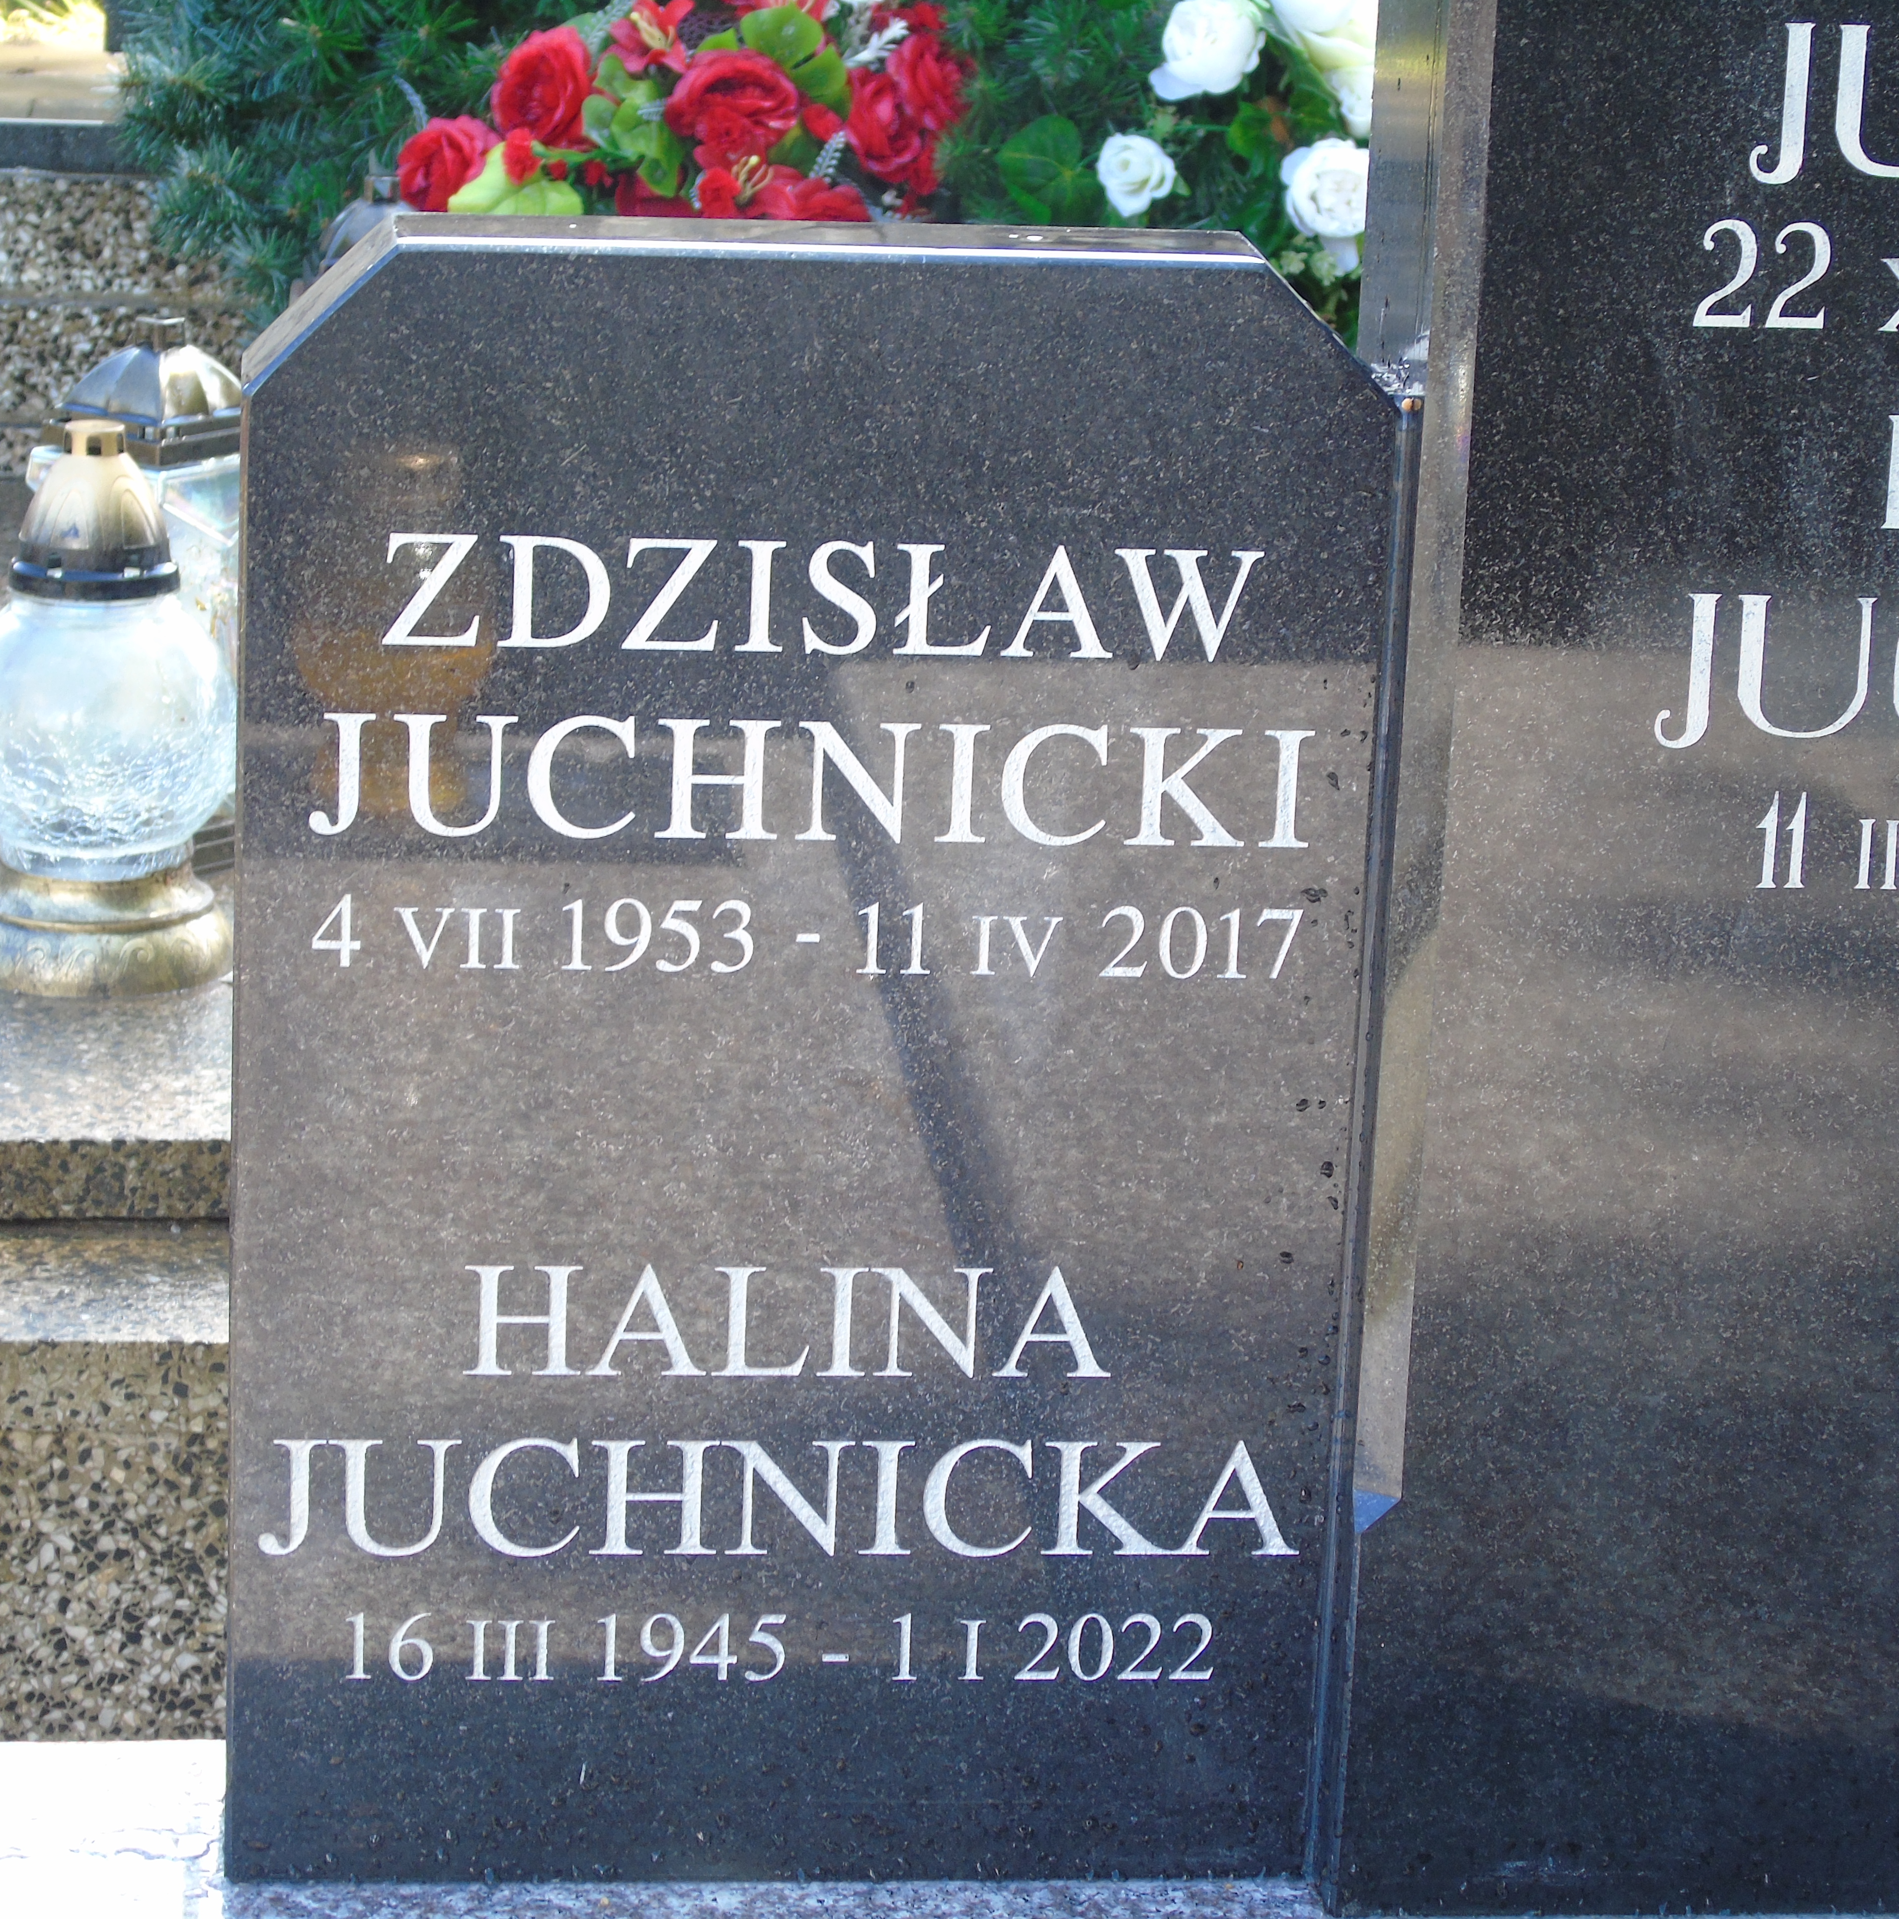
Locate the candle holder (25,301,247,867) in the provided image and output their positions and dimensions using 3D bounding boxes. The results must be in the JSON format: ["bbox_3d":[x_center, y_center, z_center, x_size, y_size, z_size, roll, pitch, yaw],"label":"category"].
[{"bbox_3d":[-0.423,-0.203,3.258,0.132,0.289,0.132,12,17,36],"label":"candle holder"}]

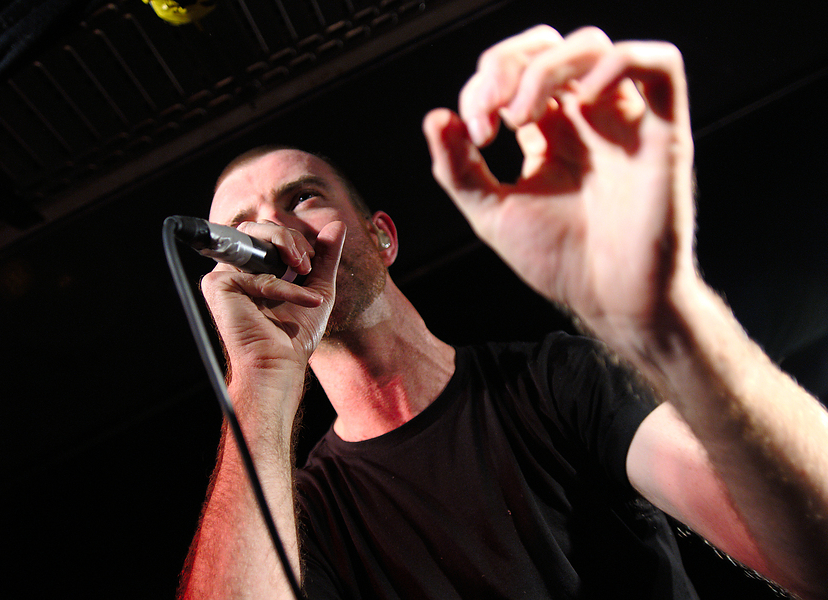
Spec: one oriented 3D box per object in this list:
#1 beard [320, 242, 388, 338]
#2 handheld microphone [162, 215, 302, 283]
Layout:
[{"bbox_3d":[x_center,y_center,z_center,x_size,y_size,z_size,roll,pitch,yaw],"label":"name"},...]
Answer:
[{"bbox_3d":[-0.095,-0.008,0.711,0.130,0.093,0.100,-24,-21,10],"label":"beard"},{"bbox_3d":[-0.131,-0.038,0.605,0.050,0.050,0.185,-38,-24,14],"label":"handheld microphone"}]

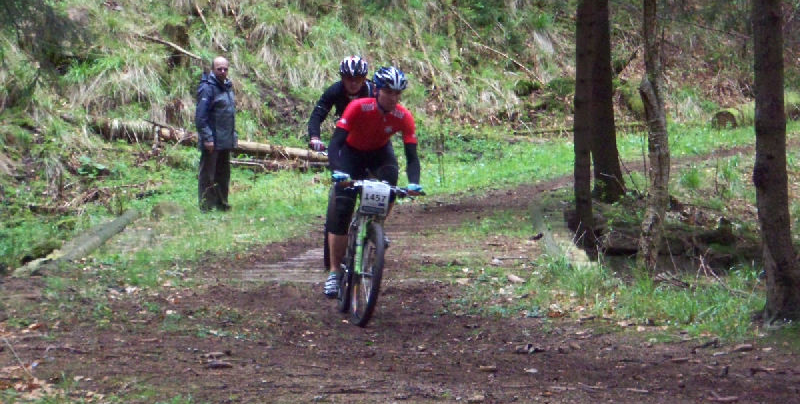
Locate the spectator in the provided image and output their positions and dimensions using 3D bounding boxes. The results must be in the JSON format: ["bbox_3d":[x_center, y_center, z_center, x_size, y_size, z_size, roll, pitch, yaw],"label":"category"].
[{"bbox_3d":[-2.100,-0.780,30.800,0.340,1.750,0.530,3,4,40],"label":"spectator"}]

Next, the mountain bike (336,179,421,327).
[{"bbox_3d":[-0.225,0.300,18.200,0.620,1.000,1.730,6,2,-9],"label":"mountain bike"}]

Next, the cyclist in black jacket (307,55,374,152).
[{"bbox_3d":[-0.390,-0.345,21.300,0.660,1.600,0.880,0,3,-3],"label":"cyclist in black jacket"}]

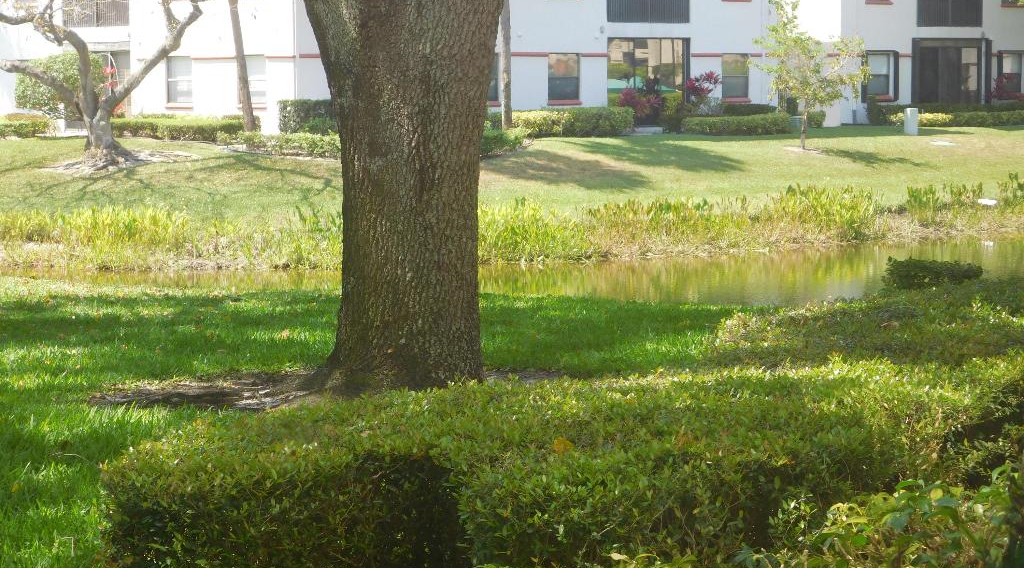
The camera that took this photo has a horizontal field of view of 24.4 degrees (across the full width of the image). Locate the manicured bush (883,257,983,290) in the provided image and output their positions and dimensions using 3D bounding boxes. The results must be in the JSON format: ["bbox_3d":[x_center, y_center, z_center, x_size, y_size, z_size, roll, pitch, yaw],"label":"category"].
[{"bbox_3d":[3.646,-0.073,20.500,0.885,0.245,0.380,-5,7,-41],"label":"manicured bush"}]

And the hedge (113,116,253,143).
[{"bbox_3d":[-7.955,-3.686,57.000,1.200,0.581,4.673,-5,7,-41],"label":"hedge"}]

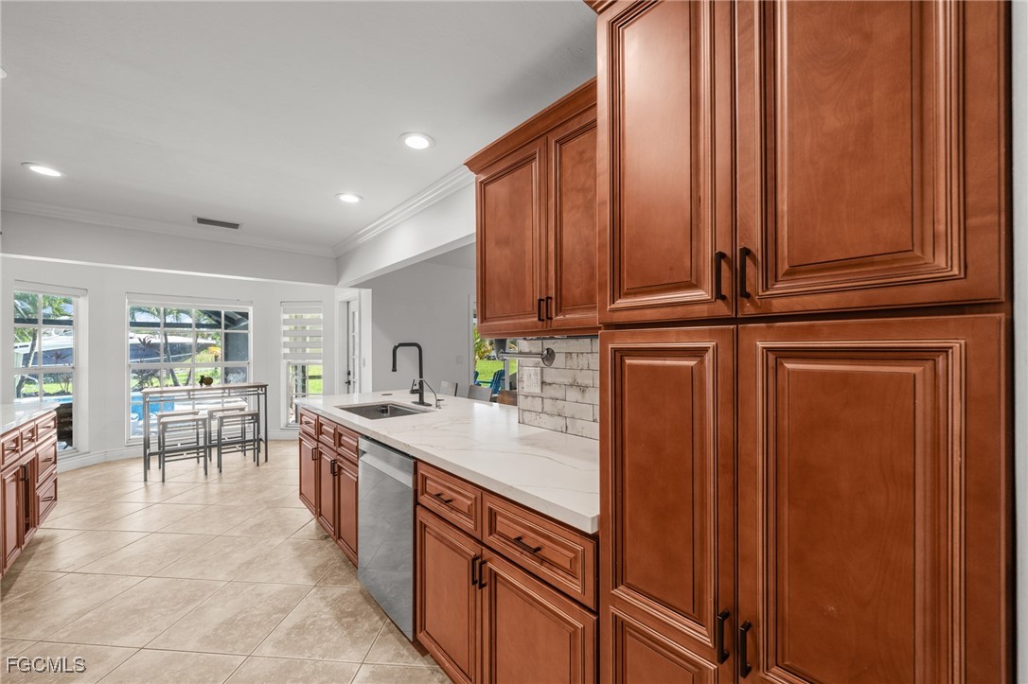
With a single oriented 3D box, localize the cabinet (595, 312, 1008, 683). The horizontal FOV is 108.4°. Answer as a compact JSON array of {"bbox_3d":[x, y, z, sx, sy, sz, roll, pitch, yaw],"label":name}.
[{"bbox_3d":[0.634,0.628,0.876,0.625,1.308,0.610,2,-2,-43],"label":"cabinet"}]

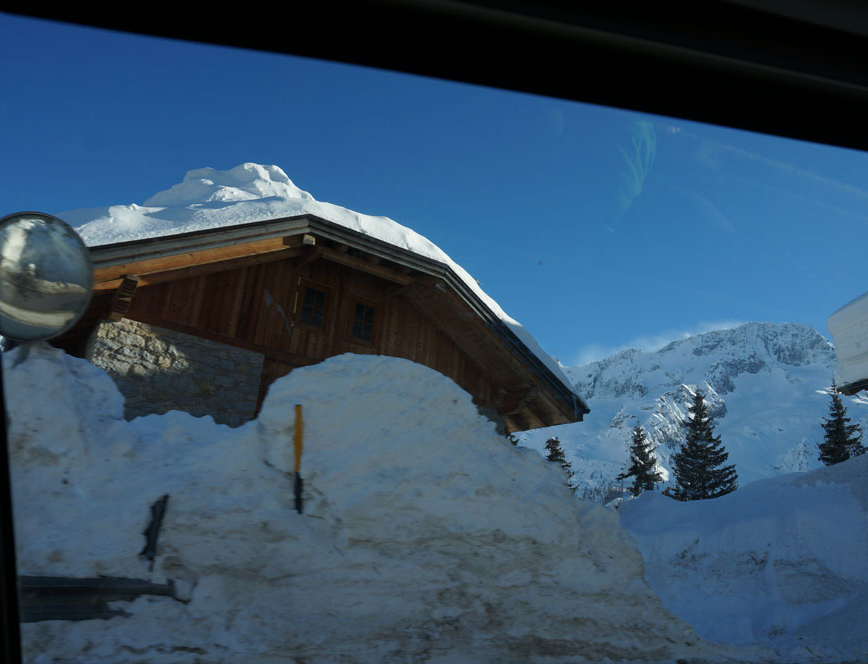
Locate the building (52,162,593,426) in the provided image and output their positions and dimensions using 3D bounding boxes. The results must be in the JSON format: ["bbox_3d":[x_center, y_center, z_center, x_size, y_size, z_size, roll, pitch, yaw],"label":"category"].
[{"bbox_3d":[-4.304,2.227,16.435,11.550,8.540,11.000,17,-22,-31],"label":"building"}]

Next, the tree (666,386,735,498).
[{"bbox_3d":[16.269,8.419,40.334,4.500,10.300,4.500,5,-19,0],"label":"tree"}]

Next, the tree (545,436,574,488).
[{"bbox_3d":[7.582,10.583,42.738,3.400,7.800,3.400,5,-19,0],"label":"tree"}]

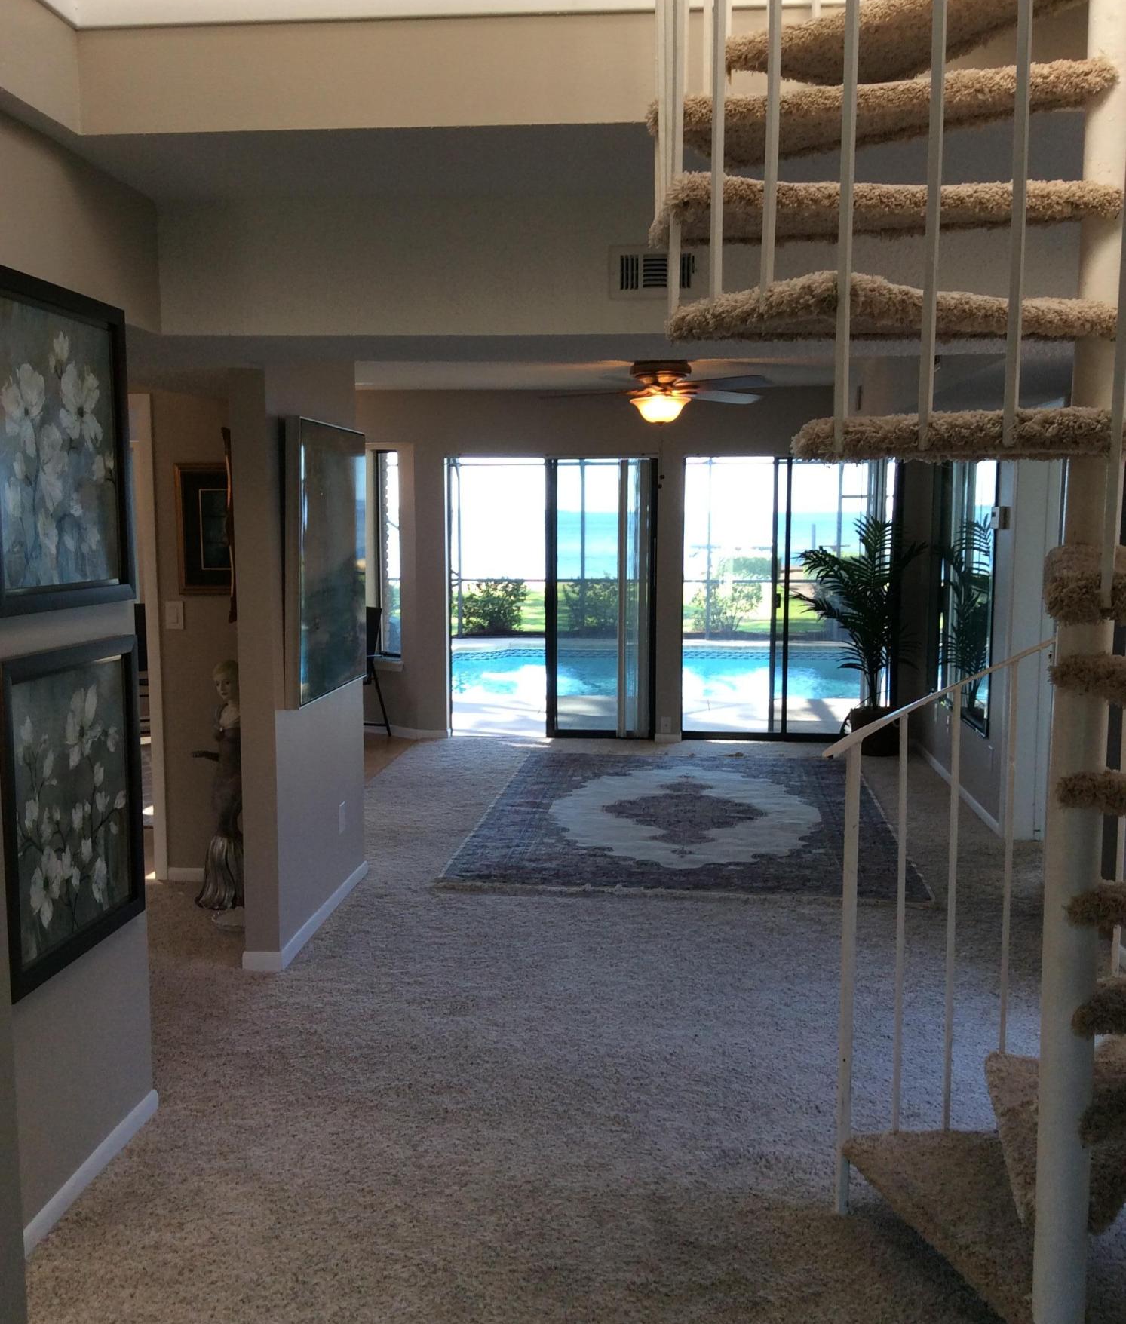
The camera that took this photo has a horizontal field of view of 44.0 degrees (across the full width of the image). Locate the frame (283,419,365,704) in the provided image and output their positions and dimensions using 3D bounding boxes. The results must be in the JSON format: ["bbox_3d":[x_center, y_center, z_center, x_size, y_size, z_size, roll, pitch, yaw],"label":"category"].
[{"bbox_3d":[-0.897,-0.389,5.308,0.065,1.006,0.956,1,6,6],"label":"frame"}]

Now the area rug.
[{"bbox_3d":[0.658,0.790,7.506,2.113,0.015,3.340,1,6,6],"label":"area rug"}]

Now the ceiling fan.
[{"bbox_3d":[0.476,-1.401,7.071,1.227,0.372,1.247,1,6,6],"label":"ceiling fan"}]

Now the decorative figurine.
[{"bbox_3d":[-1.264,0.502,5.443,0.322,1.031,0.292,1,6,11],"label":"decorative figurine"}]

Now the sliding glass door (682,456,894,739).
[{"bbox_3d":[1.553,-0.424,9.631,1.469,1.982,0.101,1,6,6],"label":"sliding glass door"}]

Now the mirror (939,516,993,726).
[{"bbox_3d":[2.230,-0.402,7.803,0.040,1.460,1.370,0,6,4],"label":"mirror"}]

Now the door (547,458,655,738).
[{"bbox_3d":[0.266,-0.435,9.751,0.765,1.972,0.060,1,6,6],"label":"door"}]

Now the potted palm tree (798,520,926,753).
[{"bbox_3d":[1.978,-0.174,9.188,0.805,1.569,0.744,1,6,6],"label":"potted palm tree"}]

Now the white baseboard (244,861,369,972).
[{"bbox_3d":[-0.985,0.977,5.517,0.151,0.075,1.318,1,6,6],"label":"white baseboard"}]

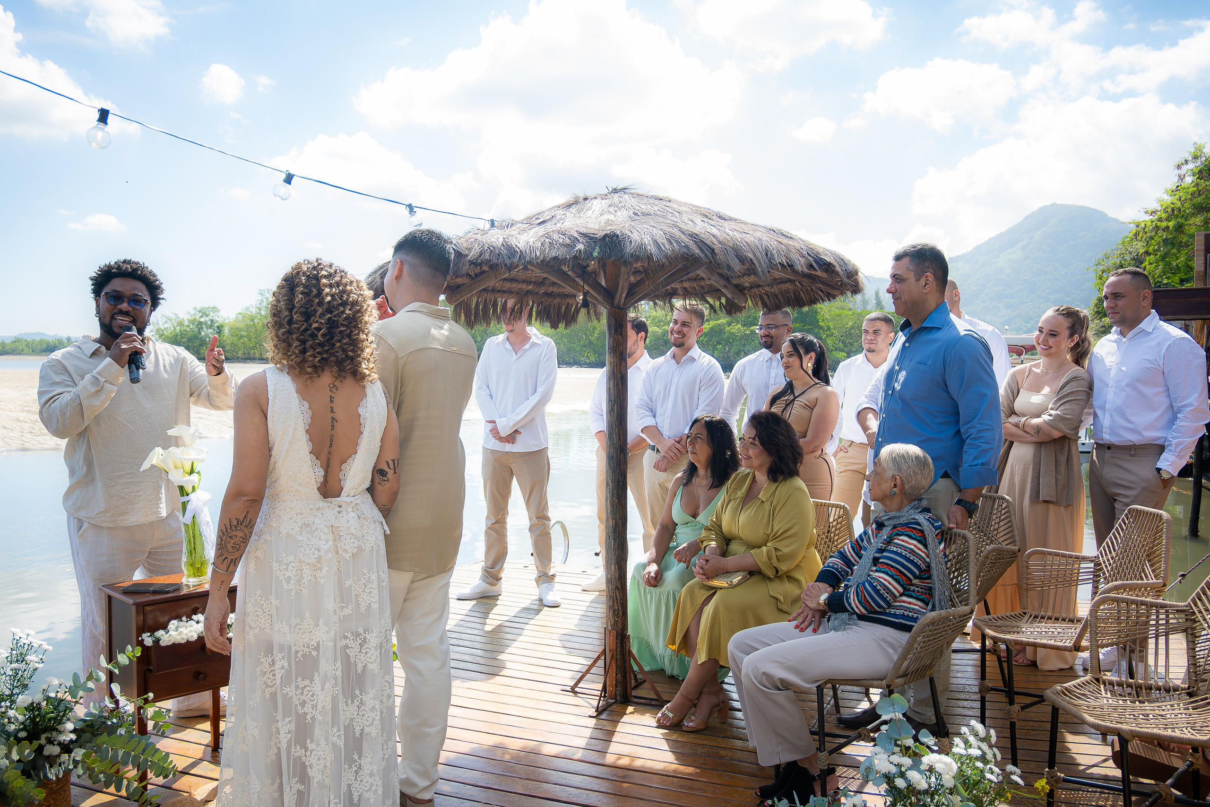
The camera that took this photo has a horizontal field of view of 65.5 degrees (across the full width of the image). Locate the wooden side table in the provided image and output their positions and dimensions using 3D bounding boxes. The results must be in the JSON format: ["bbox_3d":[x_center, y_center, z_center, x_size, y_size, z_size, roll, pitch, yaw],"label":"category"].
[{"bbox_3d":[-1.390,0.912,3.114,0.390,0.620,0.345,-2,3,-42],"label":"wooden side table"}]

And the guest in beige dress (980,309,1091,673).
[{"bbox_3d":[1.965,0.360,4.270,0.350,1.620,0.470,-2,3,-41],"label":"guest in beige dress"}]

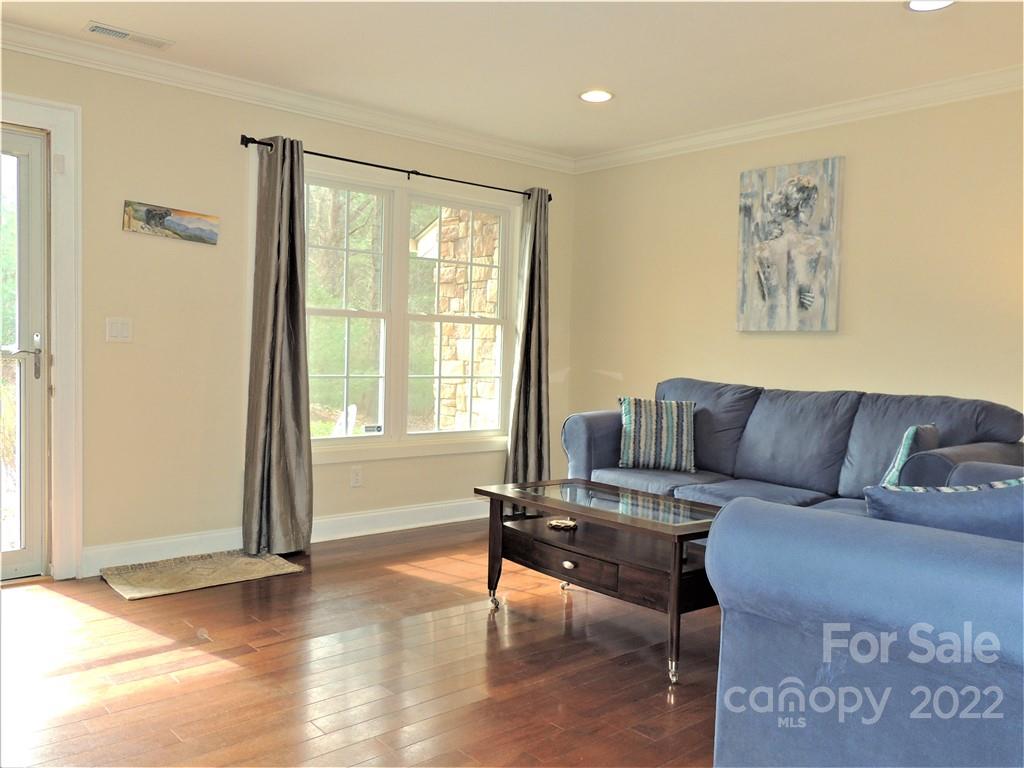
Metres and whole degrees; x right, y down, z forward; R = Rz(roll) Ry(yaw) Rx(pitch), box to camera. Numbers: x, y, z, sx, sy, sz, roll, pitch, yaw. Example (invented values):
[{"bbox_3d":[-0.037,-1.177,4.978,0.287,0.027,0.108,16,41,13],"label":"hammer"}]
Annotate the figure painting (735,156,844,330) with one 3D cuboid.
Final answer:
[{"bbox_3d":[1.528,-0.745,4.572,0.035,0.912,0.611,-1,3,-41],"label":"figure painting"}]

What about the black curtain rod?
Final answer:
[{"bbox_3d":[-0.554,-1.224,4.855,2.130,0.060,0.100,-1,3,-41],"label":"black curtain rod"}]

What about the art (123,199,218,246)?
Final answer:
[{"bbox_3d":[-1.638,-0.771,3.990,0.451,0.140,0.020,3,1,-42],"label":"art"}]

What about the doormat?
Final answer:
[{"bbox_3d":[-1.460,0.883,3.938,0.826,0.030,0.454,-1,3,-41],"label":"doormat"}]

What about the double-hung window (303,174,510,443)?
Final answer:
[{"bbox_3d":[-0.669,-0.382,4.907,1.728,1.494,0.100,-1,3,-41],"label":"double-hung window"}]

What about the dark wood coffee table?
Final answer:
[{"bbox_3d":[0.395,0.711,3.250,0.552,0.502,1.087,-1,3,-39],"label":"dark wood coffee table"}]

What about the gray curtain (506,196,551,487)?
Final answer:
[{"bbox_3d":[0.117,-0.212,5.458,0.360,2.145,0.130,-1,3,-41],"label":"gray curtain"}]

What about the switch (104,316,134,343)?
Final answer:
[{"bbox_3d":[-1.827,-0.248,3.860,0.117,0.116,0.010,-1,3,-41],"label":"switch"}]

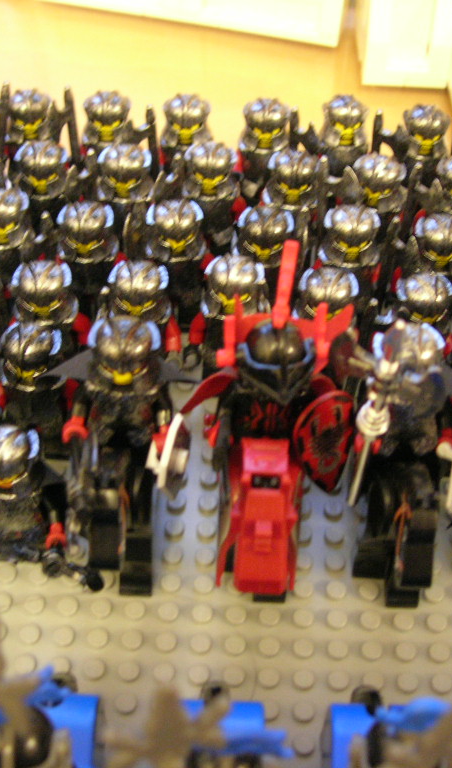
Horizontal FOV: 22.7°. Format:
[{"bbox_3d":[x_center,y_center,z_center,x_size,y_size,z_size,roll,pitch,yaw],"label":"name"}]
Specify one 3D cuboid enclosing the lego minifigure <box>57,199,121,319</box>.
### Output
[{"bbox_3d":[-0.037,-0.032,0.311,0.024,0.043,0.016,3,49,0],"label":"lego minifigure"}]

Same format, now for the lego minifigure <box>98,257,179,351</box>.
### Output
[{"bbox_3d":[-0.022,-0.013,0.297,0.023,0.042,0.015,3,49,0],"label":"lego minifigure"}]

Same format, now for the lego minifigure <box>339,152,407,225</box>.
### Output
[{"bbox_3d":[0.043,-0.047,0.329,0.023,0.042,0.015,5,49,2],"label":"lego minifigure"}]

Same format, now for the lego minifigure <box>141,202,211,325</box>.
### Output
[{"bbox_3d":[-0.013,-0.031,0.311,0.024,0.043,0.016,0,49,-2],"label":"lego minifigure"}]

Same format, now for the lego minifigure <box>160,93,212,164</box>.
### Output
[{"bbox_3d":[-0.012,-0.067,0.343,0.024,0.043,0.016,3,49,0],"label":"lego minifigure"}]

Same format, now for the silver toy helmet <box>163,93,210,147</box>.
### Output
[{"bbox_3d":[-0.012,-0.079,0.334,0.014,0.014,0.014,3,49,0],"label":"silver toy helmet"}]

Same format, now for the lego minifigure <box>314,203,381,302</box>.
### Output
[{"bbox_3d":[0.034,-0.031,0.318,0.023,0.042,0.014,3,48,1],"label":"lego minifigure"}]

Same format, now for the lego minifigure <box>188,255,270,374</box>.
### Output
[{"bbox_3d":[0.002,-0.016,0.303,0.023,0.042,0.014,3,48,1],"label":"lego minifigure"}]

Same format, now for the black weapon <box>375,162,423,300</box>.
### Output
[{"bbox_3d":[0.051,-0.039,0.315,0.012,0.050,0.004,38,52,25],"label":"black weapon"}]

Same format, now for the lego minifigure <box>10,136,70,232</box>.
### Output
[{"bbox_3d":[-0.052,-0.050,0.327,0.024,0.043,0.016,3,49,0],"label":"lego minifigure"}]

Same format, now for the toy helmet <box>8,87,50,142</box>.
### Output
[{"bbox_3d":[-0.059,-0.082,0.342,0.015,0.014,0.014,3,48,1],"label":"toy helmet"}]

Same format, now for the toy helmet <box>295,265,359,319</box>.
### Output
[{"bbox_3d":[0.026,-0.022,0.285,0.015,0.014,0.015,3,49,0],"label":"toy helmet"}]

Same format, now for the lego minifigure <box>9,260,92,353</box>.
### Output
[{"bbox_3d":[-0.046,-0.014,0.296,0.024,0.043,0.016,3,49,0],"label":"lego minifigure"}]

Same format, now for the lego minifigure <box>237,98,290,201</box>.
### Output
[{"bbox_3d":[0.012,-0.065,0.343,0.024,0.043,0.016,3,49,0],"label":"lego minifigure"}]

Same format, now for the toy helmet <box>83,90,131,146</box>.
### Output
[{"bbox_3d":[-0.035,-0.079,0.333,0.014,0.014,0.014,3,49,0],"label":"toy helmet"}]

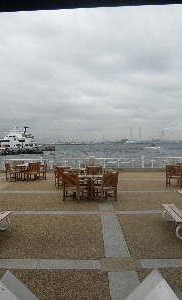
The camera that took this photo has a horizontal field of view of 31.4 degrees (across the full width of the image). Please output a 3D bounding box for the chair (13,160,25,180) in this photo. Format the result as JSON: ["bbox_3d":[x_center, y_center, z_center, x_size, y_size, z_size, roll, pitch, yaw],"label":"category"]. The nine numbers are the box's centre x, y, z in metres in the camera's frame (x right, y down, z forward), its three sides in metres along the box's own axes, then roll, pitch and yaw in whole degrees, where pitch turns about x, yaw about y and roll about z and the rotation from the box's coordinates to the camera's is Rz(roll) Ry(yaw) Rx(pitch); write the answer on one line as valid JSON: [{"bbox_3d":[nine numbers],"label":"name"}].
[{"bbox_3d":[-3.550,1.018,16.200,0.620,0.880,0.600,0,1,-14],"label":"chair"}]

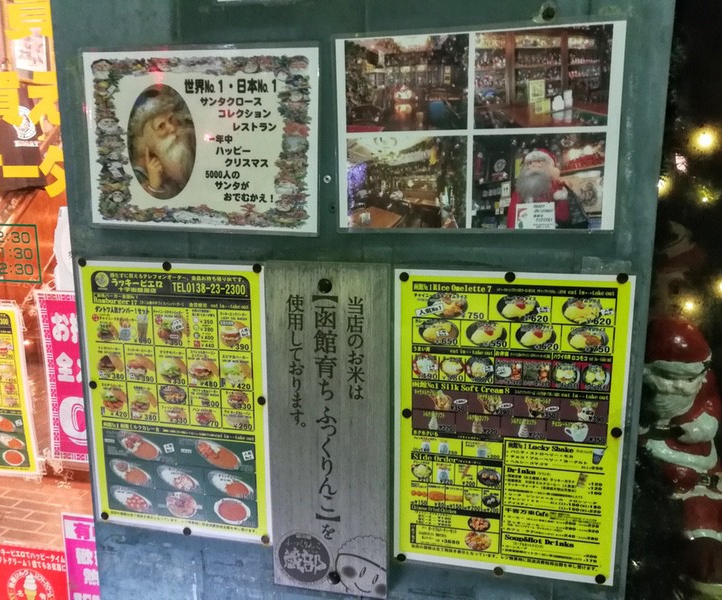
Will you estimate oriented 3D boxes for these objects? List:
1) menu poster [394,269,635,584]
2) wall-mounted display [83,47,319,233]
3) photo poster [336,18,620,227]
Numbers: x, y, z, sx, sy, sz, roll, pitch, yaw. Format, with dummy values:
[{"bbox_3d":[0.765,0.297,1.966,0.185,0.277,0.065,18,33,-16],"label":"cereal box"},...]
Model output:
[{"bbox_3d":[0.168,0.149,0.723,0.257,0.364,0.008,2,10,12],"label":"menu poster"},{"bbox_3d":[-0.194,-0.190,0.745,0.299,0.212,0.008,3,10,12],"label":"wall-mounted display"},{"bbox_3d":[0.122,-0.181,0.676,0.299,0.212,0.008,2,10,12],"label":"photo poster"}]

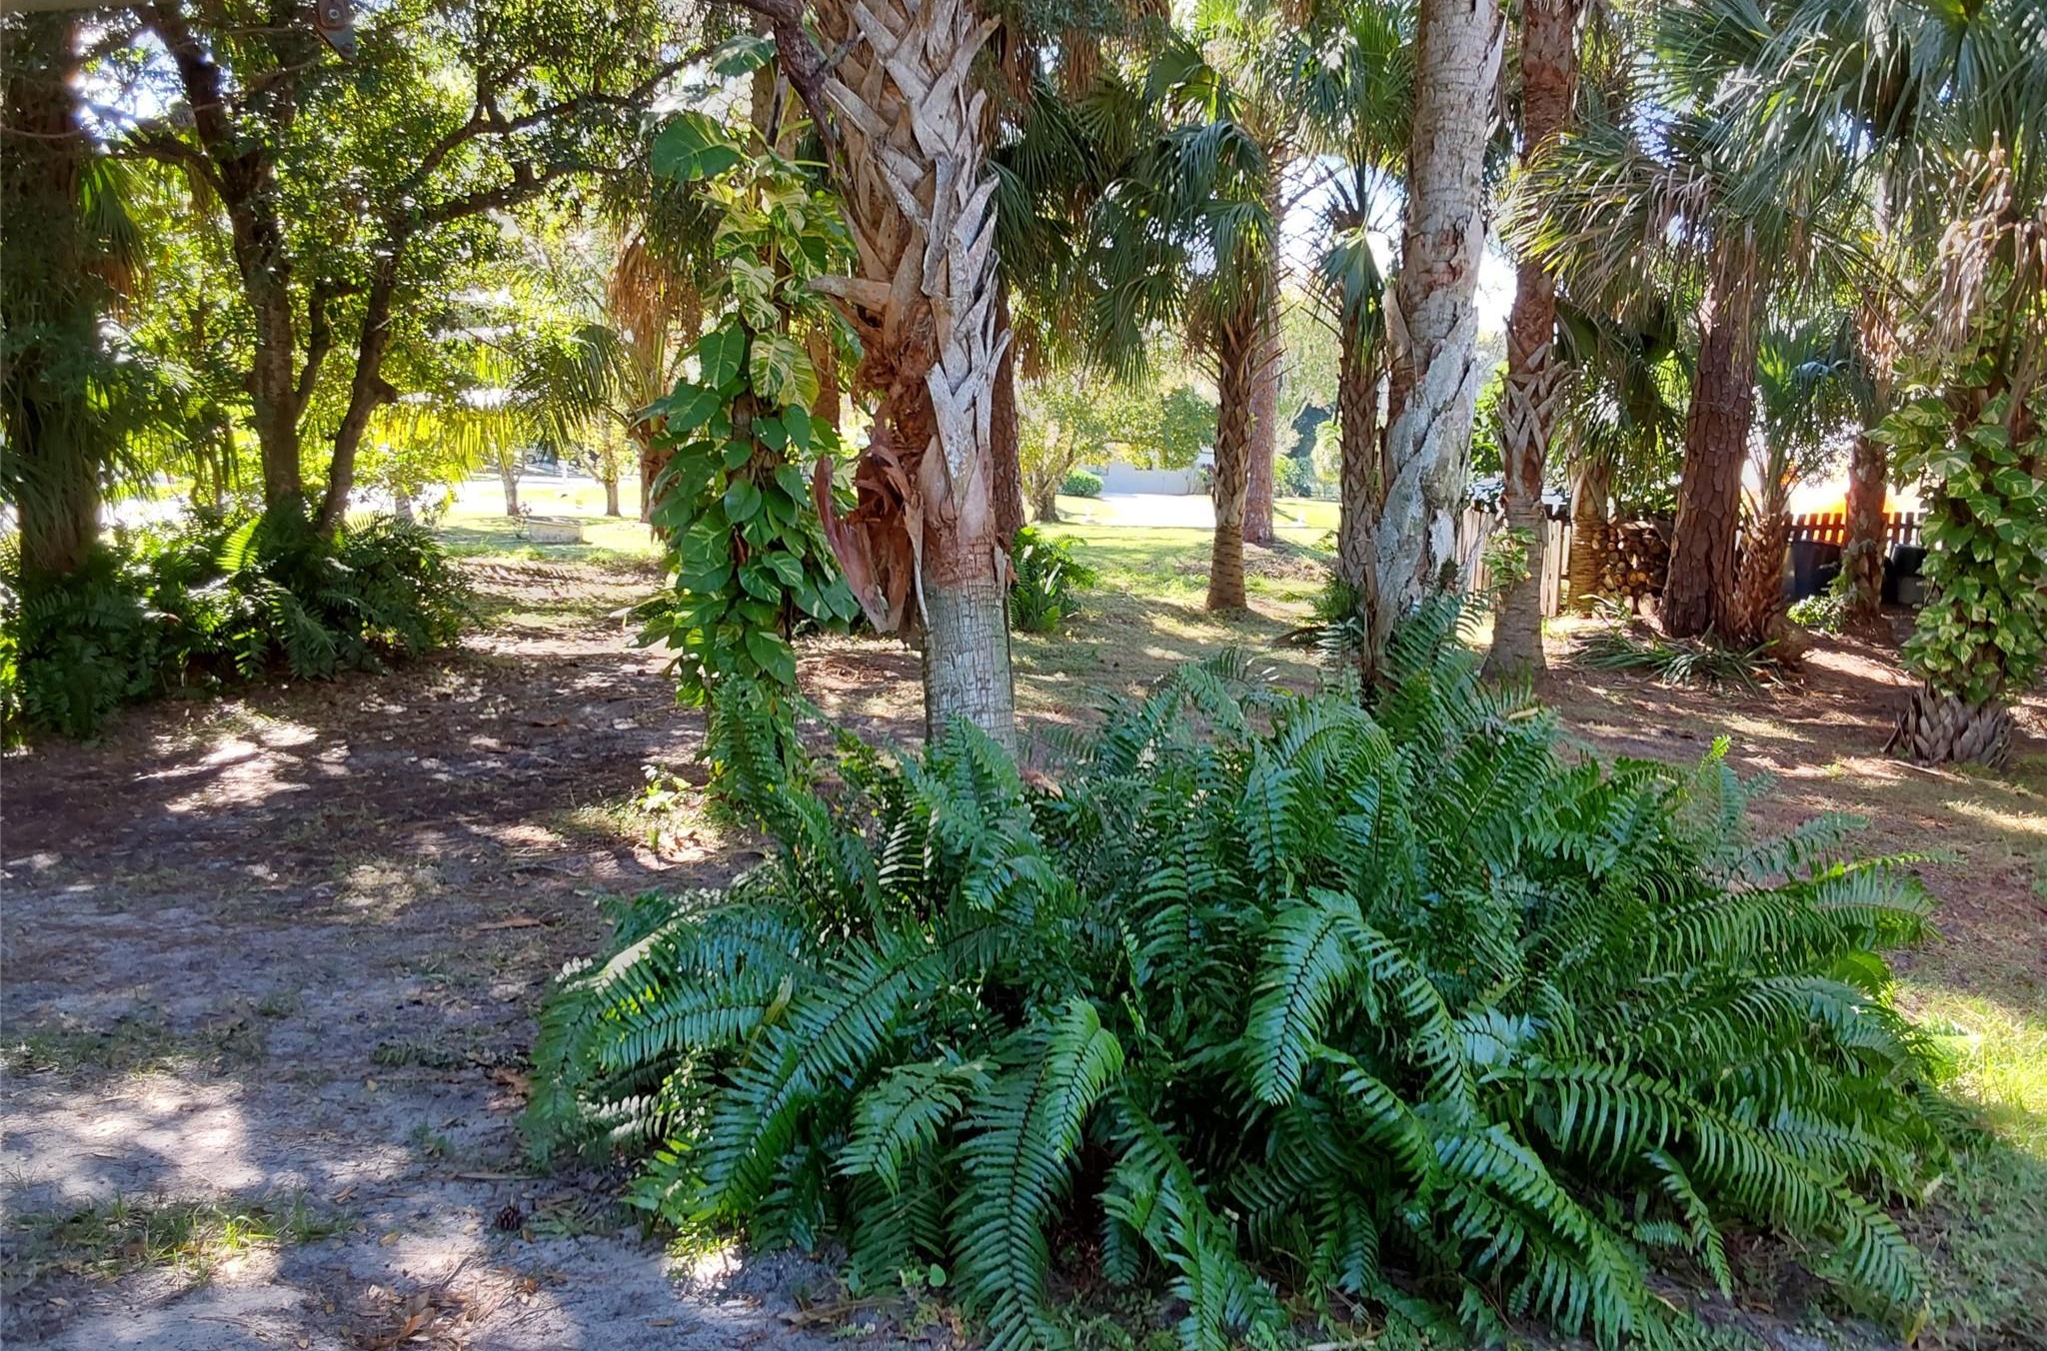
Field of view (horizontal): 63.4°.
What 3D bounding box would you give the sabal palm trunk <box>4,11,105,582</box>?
[{"bbox_3d":[-5.505,-2.015,9.419,0.480,3.417,0.480,0,7,0],"label":"sabal palm trunk"}]

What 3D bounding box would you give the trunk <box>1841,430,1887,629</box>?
[{"bbox_3d":[7.704,-1.354,15.152,0.380,1.852,0.380,0,7,0],"label":"trunk"}]

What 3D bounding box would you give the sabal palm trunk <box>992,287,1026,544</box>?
[{"bbox_3d":[-0.172,-2.896,18.783,0.420,2.977,0.420,0,7,0],"label":"sabal palm trunk"}]

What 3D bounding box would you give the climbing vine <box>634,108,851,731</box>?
[{"bbox_3d":[-0.913,-0.746,5.449,0.720,2.163,0.650,0,7,0],"label":"climbing vine"}]

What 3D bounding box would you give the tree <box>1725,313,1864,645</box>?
[{"bbox_3d":[6.282,-1.574,13.510,1.150,2.708,1.150,0,7,0],"label":"tree"}]

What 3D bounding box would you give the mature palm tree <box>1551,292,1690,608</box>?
[{"bbox_3d":[5.634,-2.076,15.663,1.350,3.029,1.350,0,7,0],"label":"mature palm tree"}]

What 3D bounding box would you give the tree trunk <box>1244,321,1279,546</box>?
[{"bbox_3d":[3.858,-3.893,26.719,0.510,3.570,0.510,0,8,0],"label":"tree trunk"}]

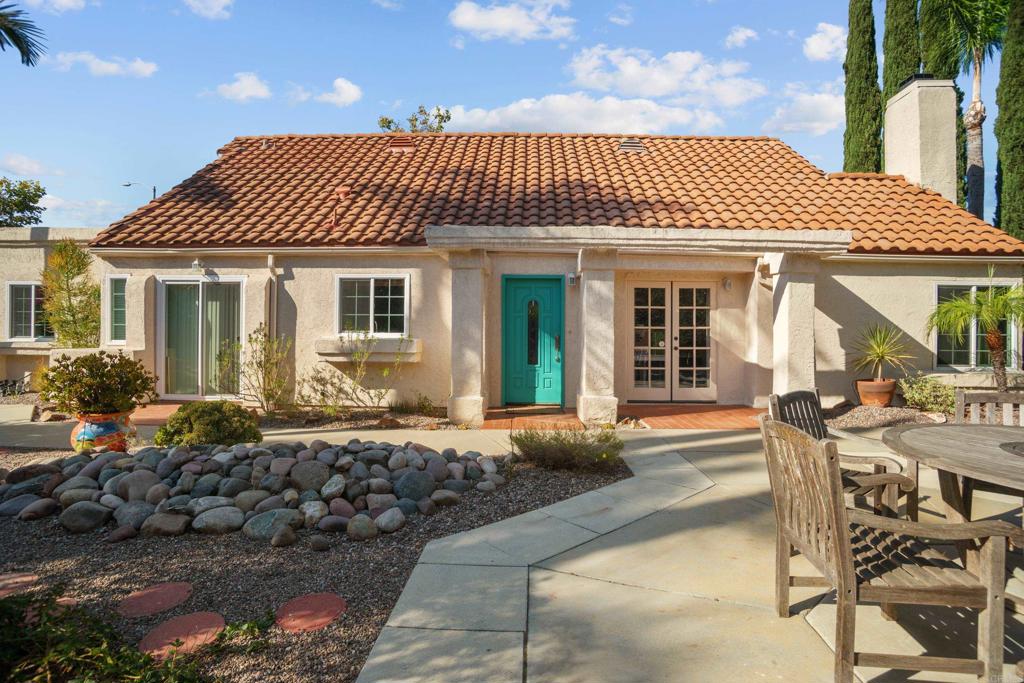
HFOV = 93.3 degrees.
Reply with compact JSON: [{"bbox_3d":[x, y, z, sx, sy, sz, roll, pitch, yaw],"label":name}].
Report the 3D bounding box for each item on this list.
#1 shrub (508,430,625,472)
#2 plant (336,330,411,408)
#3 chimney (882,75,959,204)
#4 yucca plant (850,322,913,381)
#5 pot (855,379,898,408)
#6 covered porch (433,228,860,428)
[{"bbox_3d":[0.520,0.970,4.500,1.060,0.340,0.780,0,0,0],"label":"shrub"},{"bbox_3d":[-2.130,0.460,7.400,1.080,1.200,0.750,0,0,-1],"label":"plant"},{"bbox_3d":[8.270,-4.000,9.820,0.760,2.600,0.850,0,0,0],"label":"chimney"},{"bbox_3d":[5.470,0.145,7.170,0.800,0.840,0.800,0,0,0],"label":"yucca plant"},{"bbox_3d":[5.420,0.775,7.170,0.490,0.400,0.490,0,0,0],"label":"pot"},{"bbox_3d":[1.640,-0.180,7.100,5.560,2.570,1.800,0,0,-1],"label":"covered porch"}]

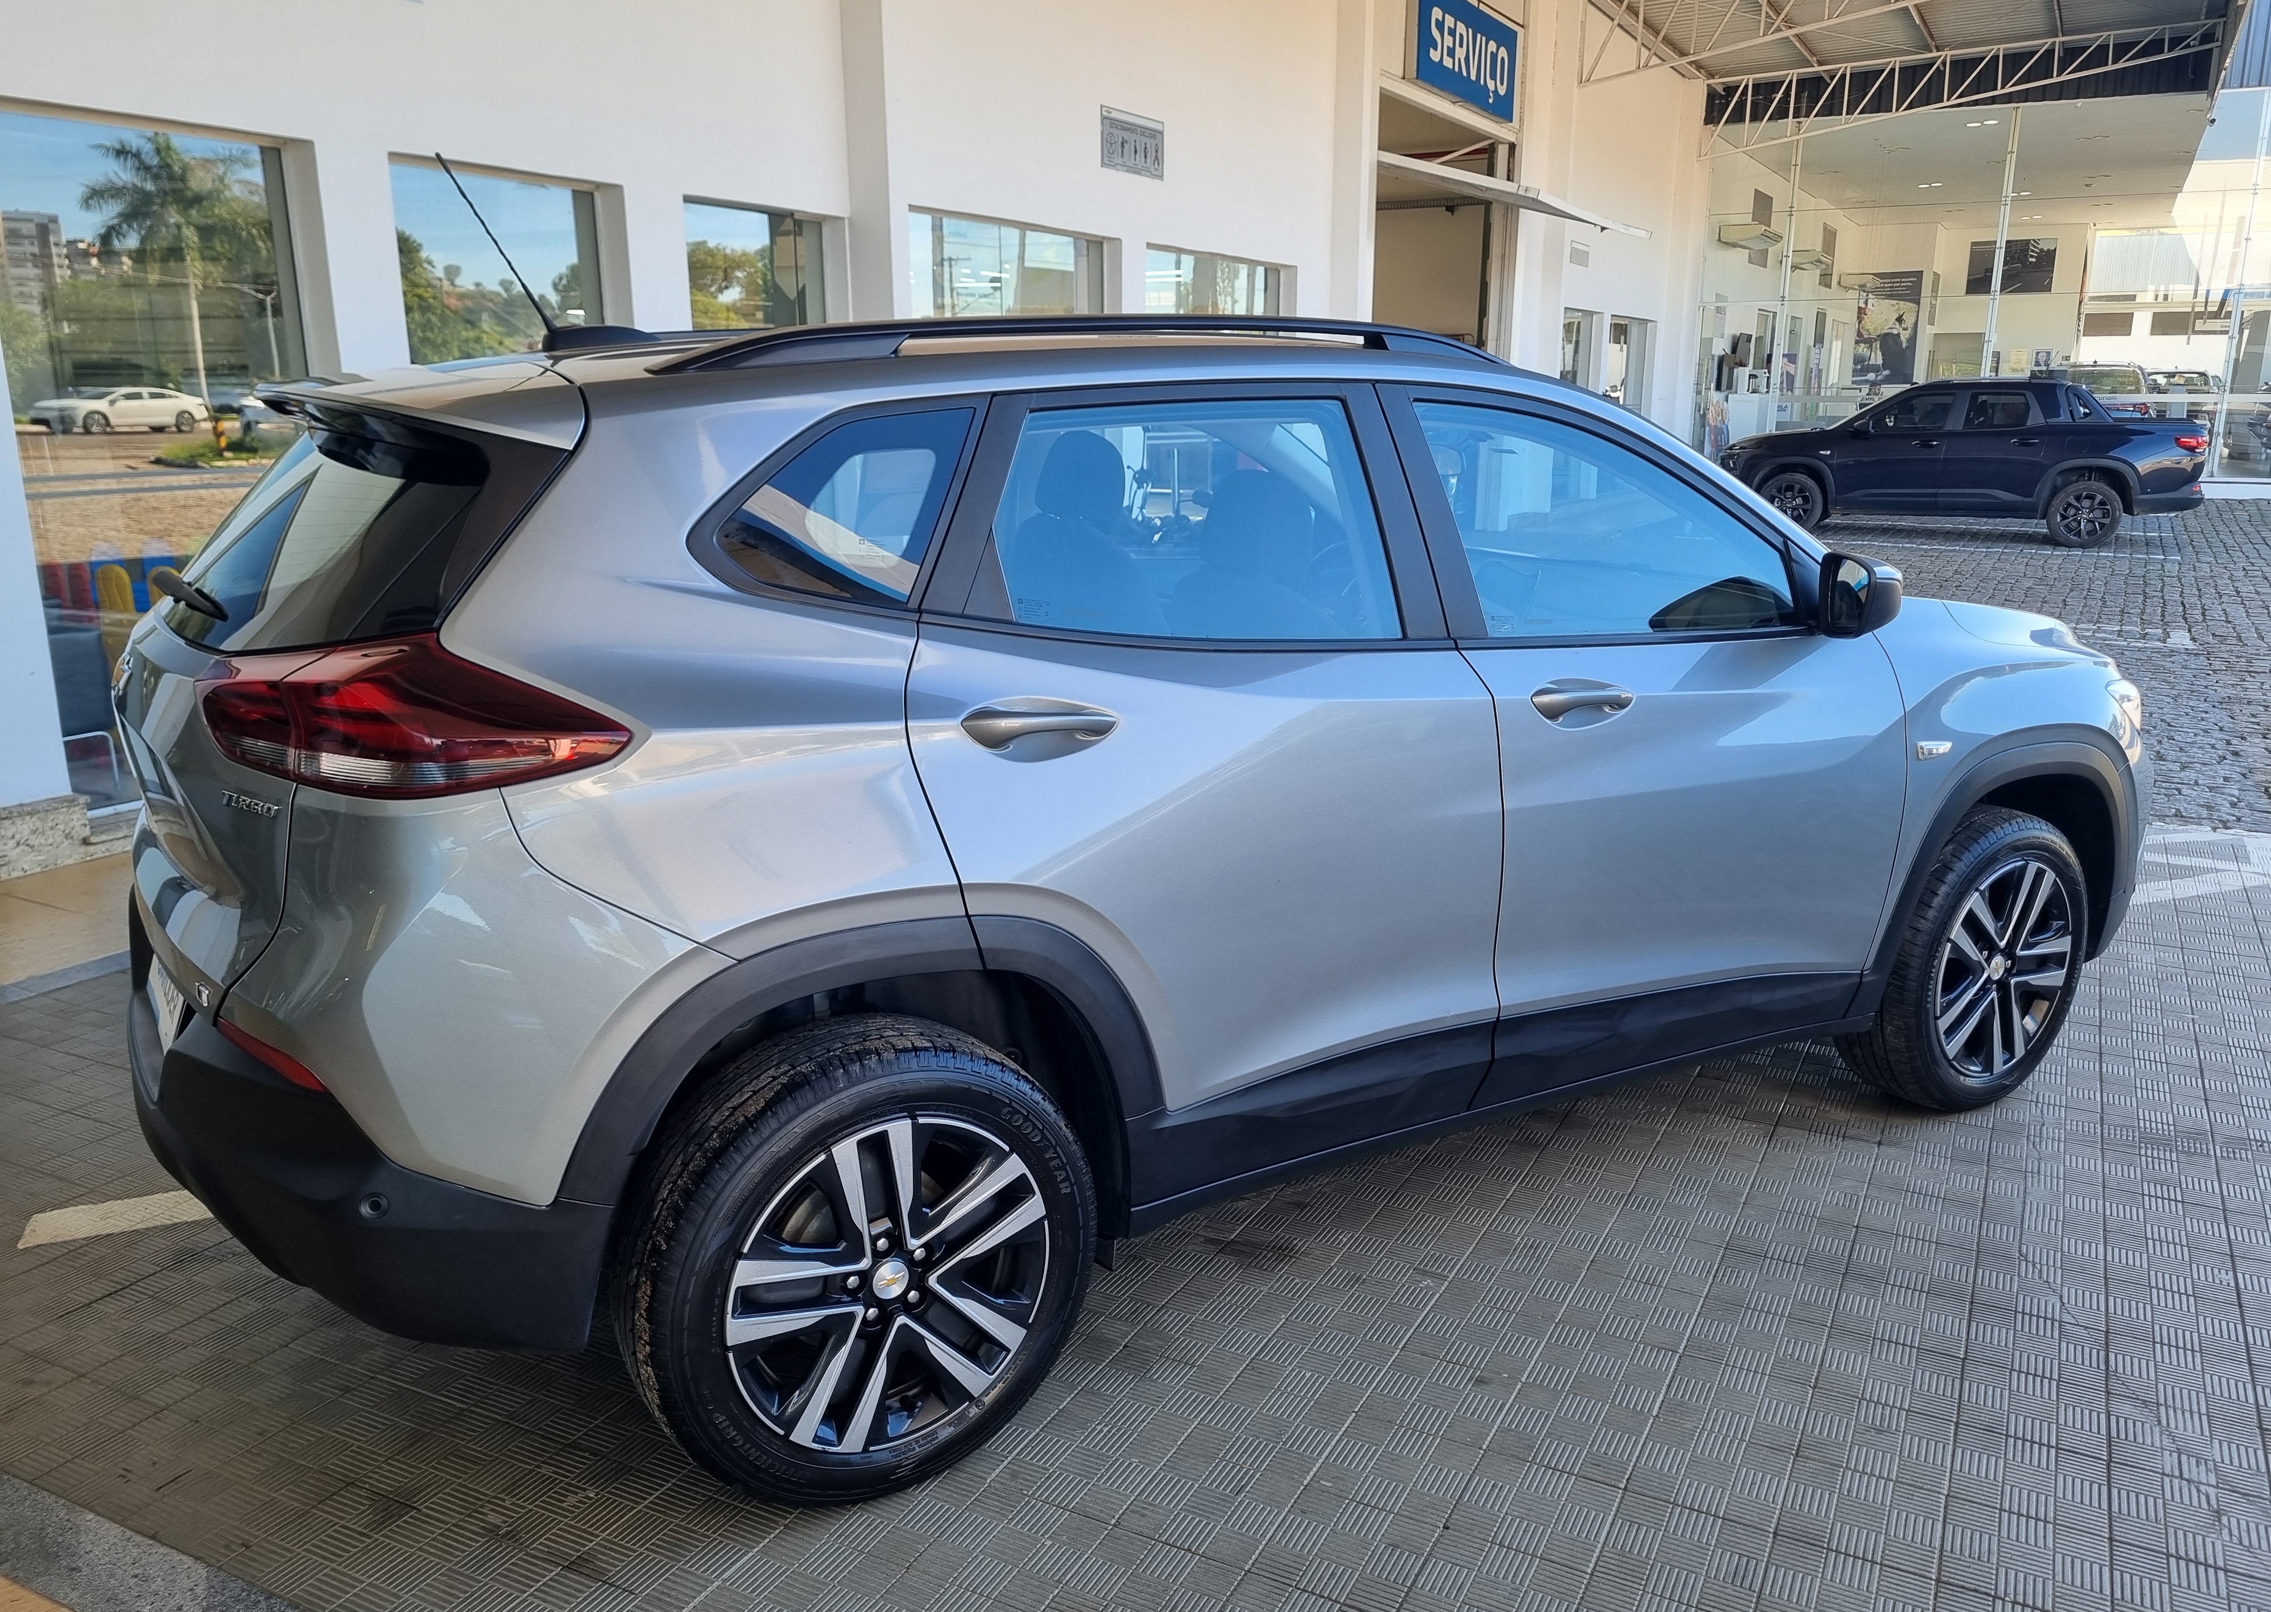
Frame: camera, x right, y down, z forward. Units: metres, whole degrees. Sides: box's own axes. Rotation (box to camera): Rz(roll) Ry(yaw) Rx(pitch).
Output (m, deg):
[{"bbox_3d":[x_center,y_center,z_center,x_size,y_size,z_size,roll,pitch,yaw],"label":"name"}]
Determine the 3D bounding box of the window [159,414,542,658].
[{"bbox_3d":[-1.233,-0.415,2.550,0.155,0.400,1.170,41,-11,-32],"label":"window"}]

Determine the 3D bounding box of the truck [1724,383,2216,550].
[{"bbox_3d":[8.816,-3.745,18.462,4.720,1.650,1.820,7,15,26],"label":"truck"}]

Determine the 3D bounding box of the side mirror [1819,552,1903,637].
[{"bbox_3d":[1.305,-0.379,3.070,0.120,0.158,0.190,-4,14,-17],"label":"side mirror"}]

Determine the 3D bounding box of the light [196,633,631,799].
[{"bbox_3d":[-0.867,-0.115,2.049,0.410,0.190,0.370,-8,15,-31],"label":"light"}]

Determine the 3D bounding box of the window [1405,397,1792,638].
[{"bbox_3d":[0.854,-0.505,3.019,0.825,0.425,0.050,-8,-7,-31],"label":"window"}]

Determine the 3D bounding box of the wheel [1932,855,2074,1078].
[{"bbox_3d":[1.808,0.335,3.710,0.472,0.472,0.180,-8,15,-31],"label":"wheel"}]

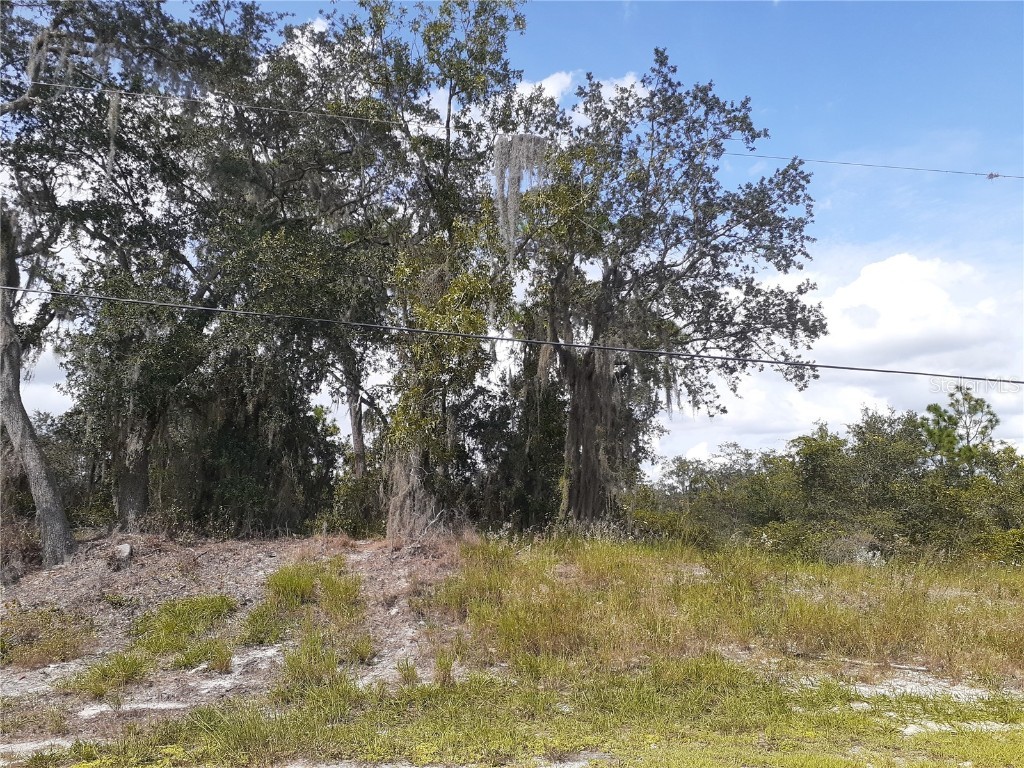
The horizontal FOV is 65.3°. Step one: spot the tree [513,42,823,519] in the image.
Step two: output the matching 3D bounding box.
[{"bbox_3d":[2.880,-1.880,15.000,6.000,9.000,5.500,0,-5,0],"label":"tree"}]

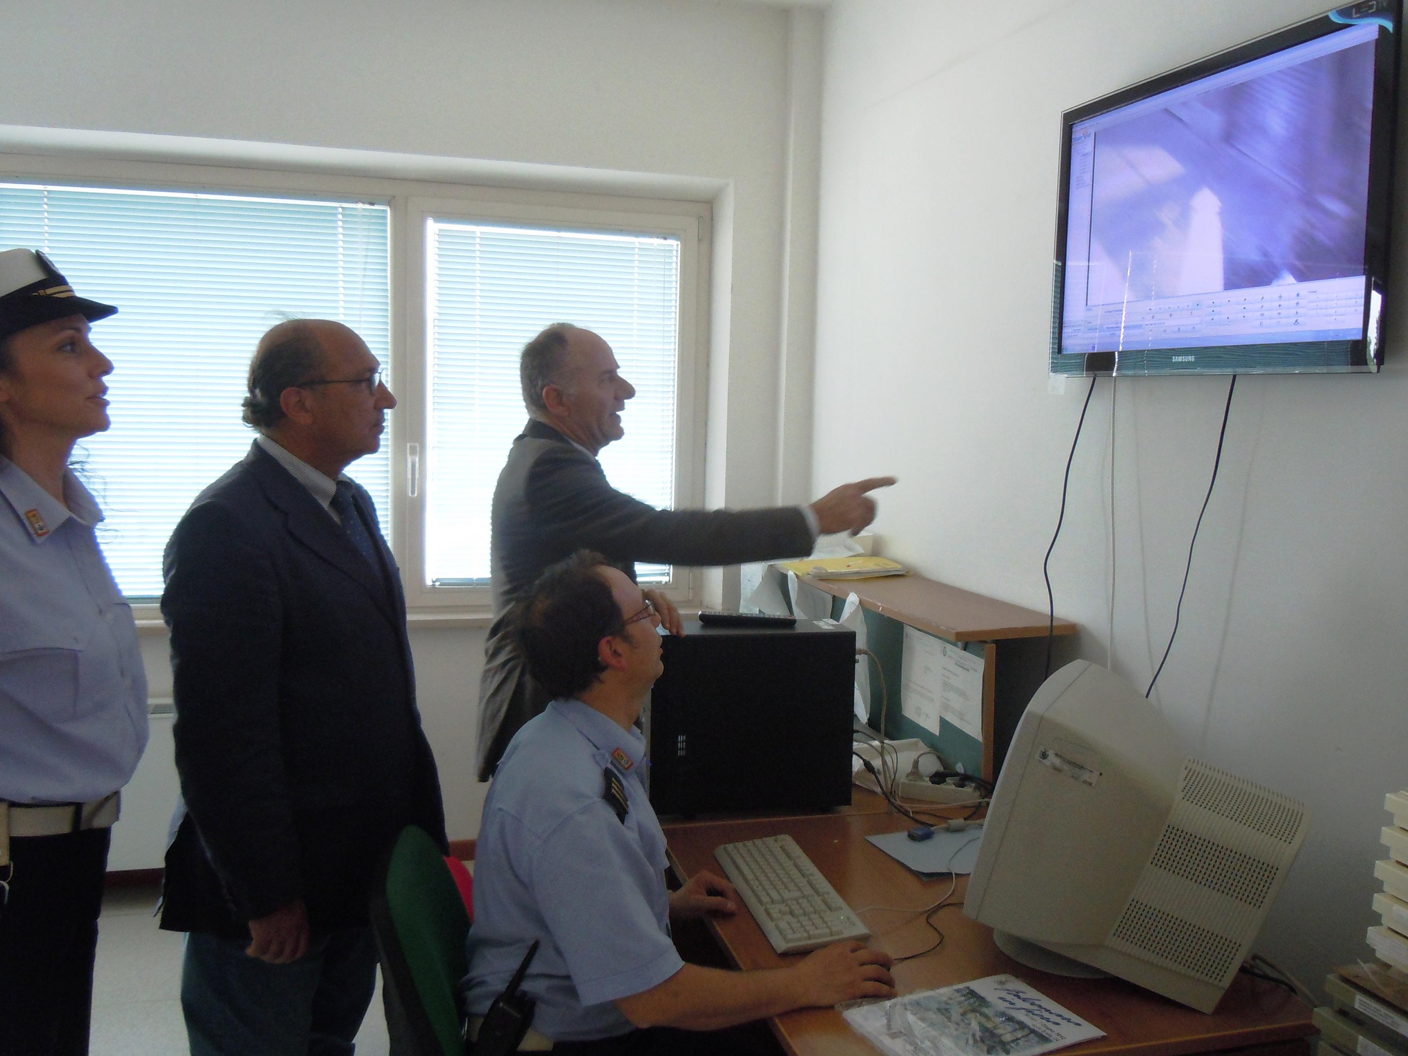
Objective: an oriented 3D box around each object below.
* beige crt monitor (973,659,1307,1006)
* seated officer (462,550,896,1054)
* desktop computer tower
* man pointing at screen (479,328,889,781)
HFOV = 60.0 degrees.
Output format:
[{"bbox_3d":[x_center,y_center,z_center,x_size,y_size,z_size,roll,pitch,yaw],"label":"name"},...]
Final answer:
[{"bbox_3d":[0.703,0.513,2.001,0.410,0.415,0.390,19,13,23],"label":"beige crt monitor"},{"bbox_3d":[-0.083,0.718,2.002,0.680,1.370,0.540,0,6,-16],"label":"seated officer"},{"bbox_3d":[0.083,0.407,2.642,0.457,0.393,0.168,0,6,-14],"label":"desktop computer tower"},{"bbox_3d":[-0.078,0.461,2.574,0.780,1.760,0.600,0,6,-11],"label":"man pointing at screen"}]

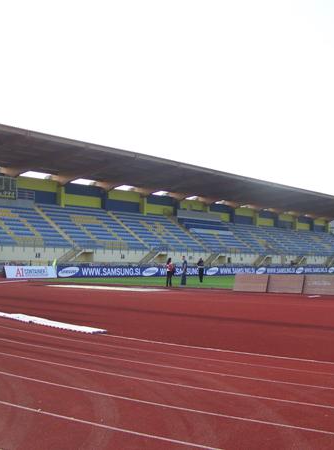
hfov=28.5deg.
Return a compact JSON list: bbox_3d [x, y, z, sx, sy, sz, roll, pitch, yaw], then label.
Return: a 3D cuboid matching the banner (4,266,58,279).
[{"bbox_3d":[-11.175,3.878,54.396,0.300,0.970,5.500,-1,-4,36],"label":"banner"}]

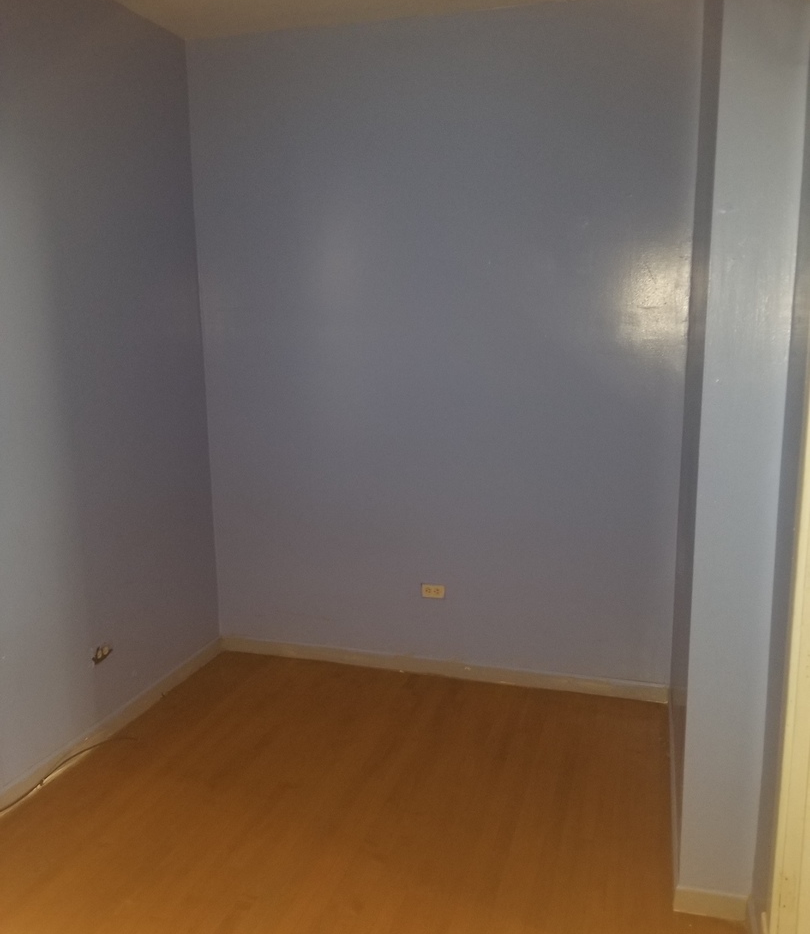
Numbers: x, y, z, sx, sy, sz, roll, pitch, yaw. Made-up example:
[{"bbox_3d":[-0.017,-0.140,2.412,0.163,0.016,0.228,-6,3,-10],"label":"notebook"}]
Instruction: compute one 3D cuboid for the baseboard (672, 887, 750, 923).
[{"bbox_3d":[0.937,1.332,2.481,0.213,0.088,0.016,2,11,17],"label":"baseboard"}]

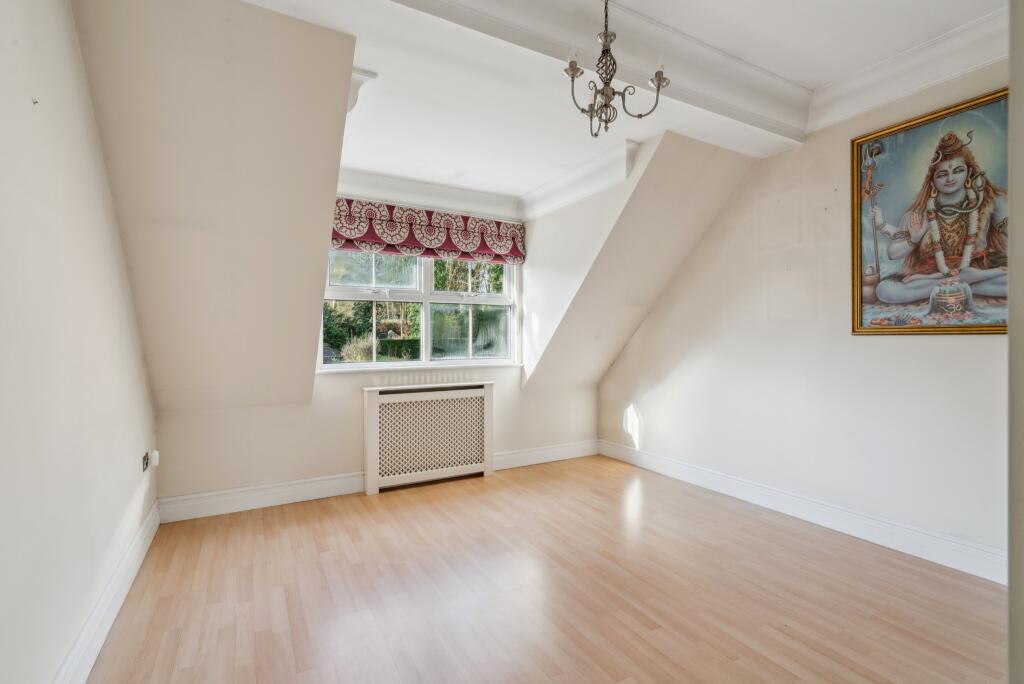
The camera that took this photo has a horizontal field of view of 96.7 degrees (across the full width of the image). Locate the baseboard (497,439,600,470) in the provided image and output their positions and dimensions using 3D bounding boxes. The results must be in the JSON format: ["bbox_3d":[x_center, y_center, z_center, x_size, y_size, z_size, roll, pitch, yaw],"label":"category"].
[{"bbox_3d":[0.372,1.104,4.482,1.280,0.162,0.022,0,0,-30],"label":"baseboard"}]

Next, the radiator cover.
[{"bbox_3d":[-0.664,0.772,3.819,1.120,0.825,0.155,0,0,-30],"label":"radiator cover"}]

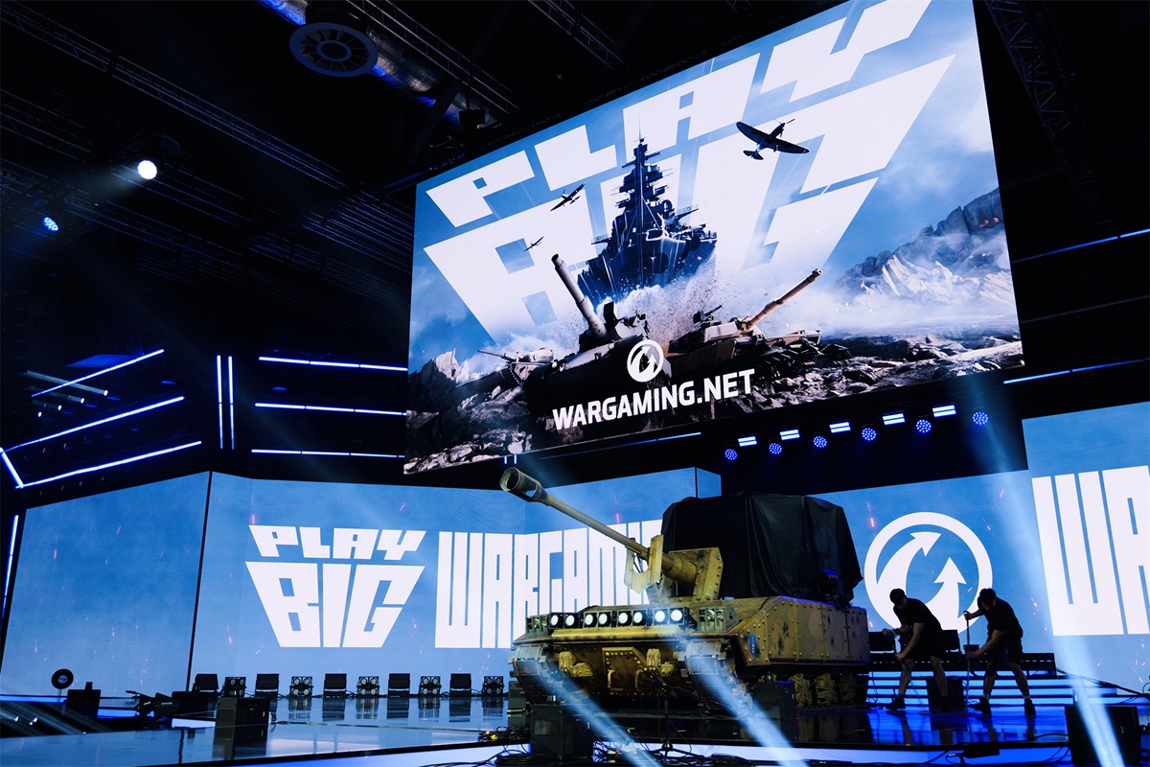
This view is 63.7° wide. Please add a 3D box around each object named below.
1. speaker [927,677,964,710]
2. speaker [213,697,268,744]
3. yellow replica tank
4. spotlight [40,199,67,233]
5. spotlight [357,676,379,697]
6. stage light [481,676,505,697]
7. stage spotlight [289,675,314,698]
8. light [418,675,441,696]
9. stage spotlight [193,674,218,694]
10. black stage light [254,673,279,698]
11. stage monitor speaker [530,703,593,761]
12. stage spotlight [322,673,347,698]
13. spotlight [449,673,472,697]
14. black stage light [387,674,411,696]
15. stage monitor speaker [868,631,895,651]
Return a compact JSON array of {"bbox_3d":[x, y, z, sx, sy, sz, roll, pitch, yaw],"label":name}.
[{"bbox_3d":[4.313,3.623,10.800,0.320,0.360,0.320,-14,-21,39],"label":"speaker"},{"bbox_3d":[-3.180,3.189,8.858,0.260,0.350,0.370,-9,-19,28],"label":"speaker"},{"bbox_3d":[1.063,2.413,10.887,2.852,2.740,6.190,-11,-20,32],"label":"yellow replica tank"},{"bbox_3d":[-7.310,-2.354,13.000,0.310,0.410,0.280,-13,-21,36],"label":"spotlight"},{"bbox_3d":[-3.964,5.816,17.779,0.410,0.390,0.240,4,-17,-14],"label":"spotlight"},{"bbox_3d":[-1.430,5.304,16.200,0.370,0.340,0.200,4,-17,-13],"label":"stage light"},{"bbox_3d":[-4.374,4.846,14.800,0.370,0.320,0.200,4,-17,-14],"label":"stage spotlight"},{"bbox_3d":[-2.461,5.141,15.700,0.370,0.330,0.200,4,-17,-13],"label":"light"},{"bbox_3d":[-6.743,5.514,16.930,0.420,0.400,0.270,13,-21,-36],"label":"stage spotlight"},{"bbox_3d":[-5.748,5.649,17.307,0.420,0.420,0.270,4,-17,-14],"label":"black stage light"},{"bbox_3d":[-0.104,2.516,6.680,0.330,0.380,0.330,-14,-22,39],"label":"stage monitor speaker"},{"bbox_3d":[-3.887,4.904,15.000,0.350,0.375,0.280,4,-17,-14],"label":"stage spotlight"},{"bbox_3d":[-2.248,5.951,18.261,0.420,0.420,0.270,4,-17,-14],"label":"spotlight"},{"bbox_3d":[-3.403,5.863,17.974,0.420,0.420,0.270,4,-17,-14],"label":"black stage light"},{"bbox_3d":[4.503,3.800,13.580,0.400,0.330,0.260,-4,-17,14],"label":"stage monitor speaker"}]

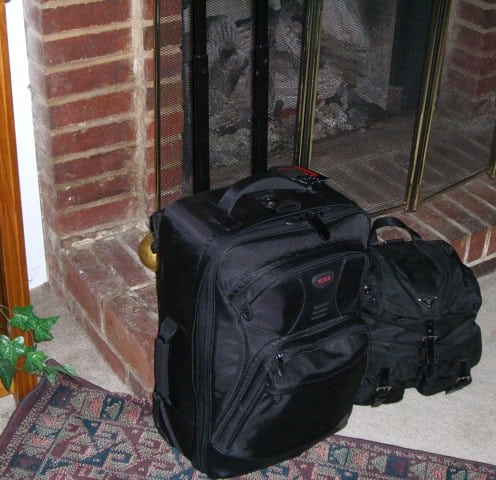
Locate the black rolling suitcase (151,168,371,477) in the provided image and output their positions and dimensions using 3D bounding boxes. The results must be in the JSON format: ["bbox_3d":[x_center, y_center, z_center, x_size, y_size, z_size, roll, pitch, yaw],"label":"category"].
[{"bbox_3d":[0.015,0.173,2.102,0.353,0.537,0.238,-14,38,-23],"label":"black rolling suitcase"}]

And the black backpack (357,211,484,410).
[{"bbox_3d":[0.334,0.158,2.146,0.270,0.310,0.170,-6,32,-13],"label":"black backpack"}]

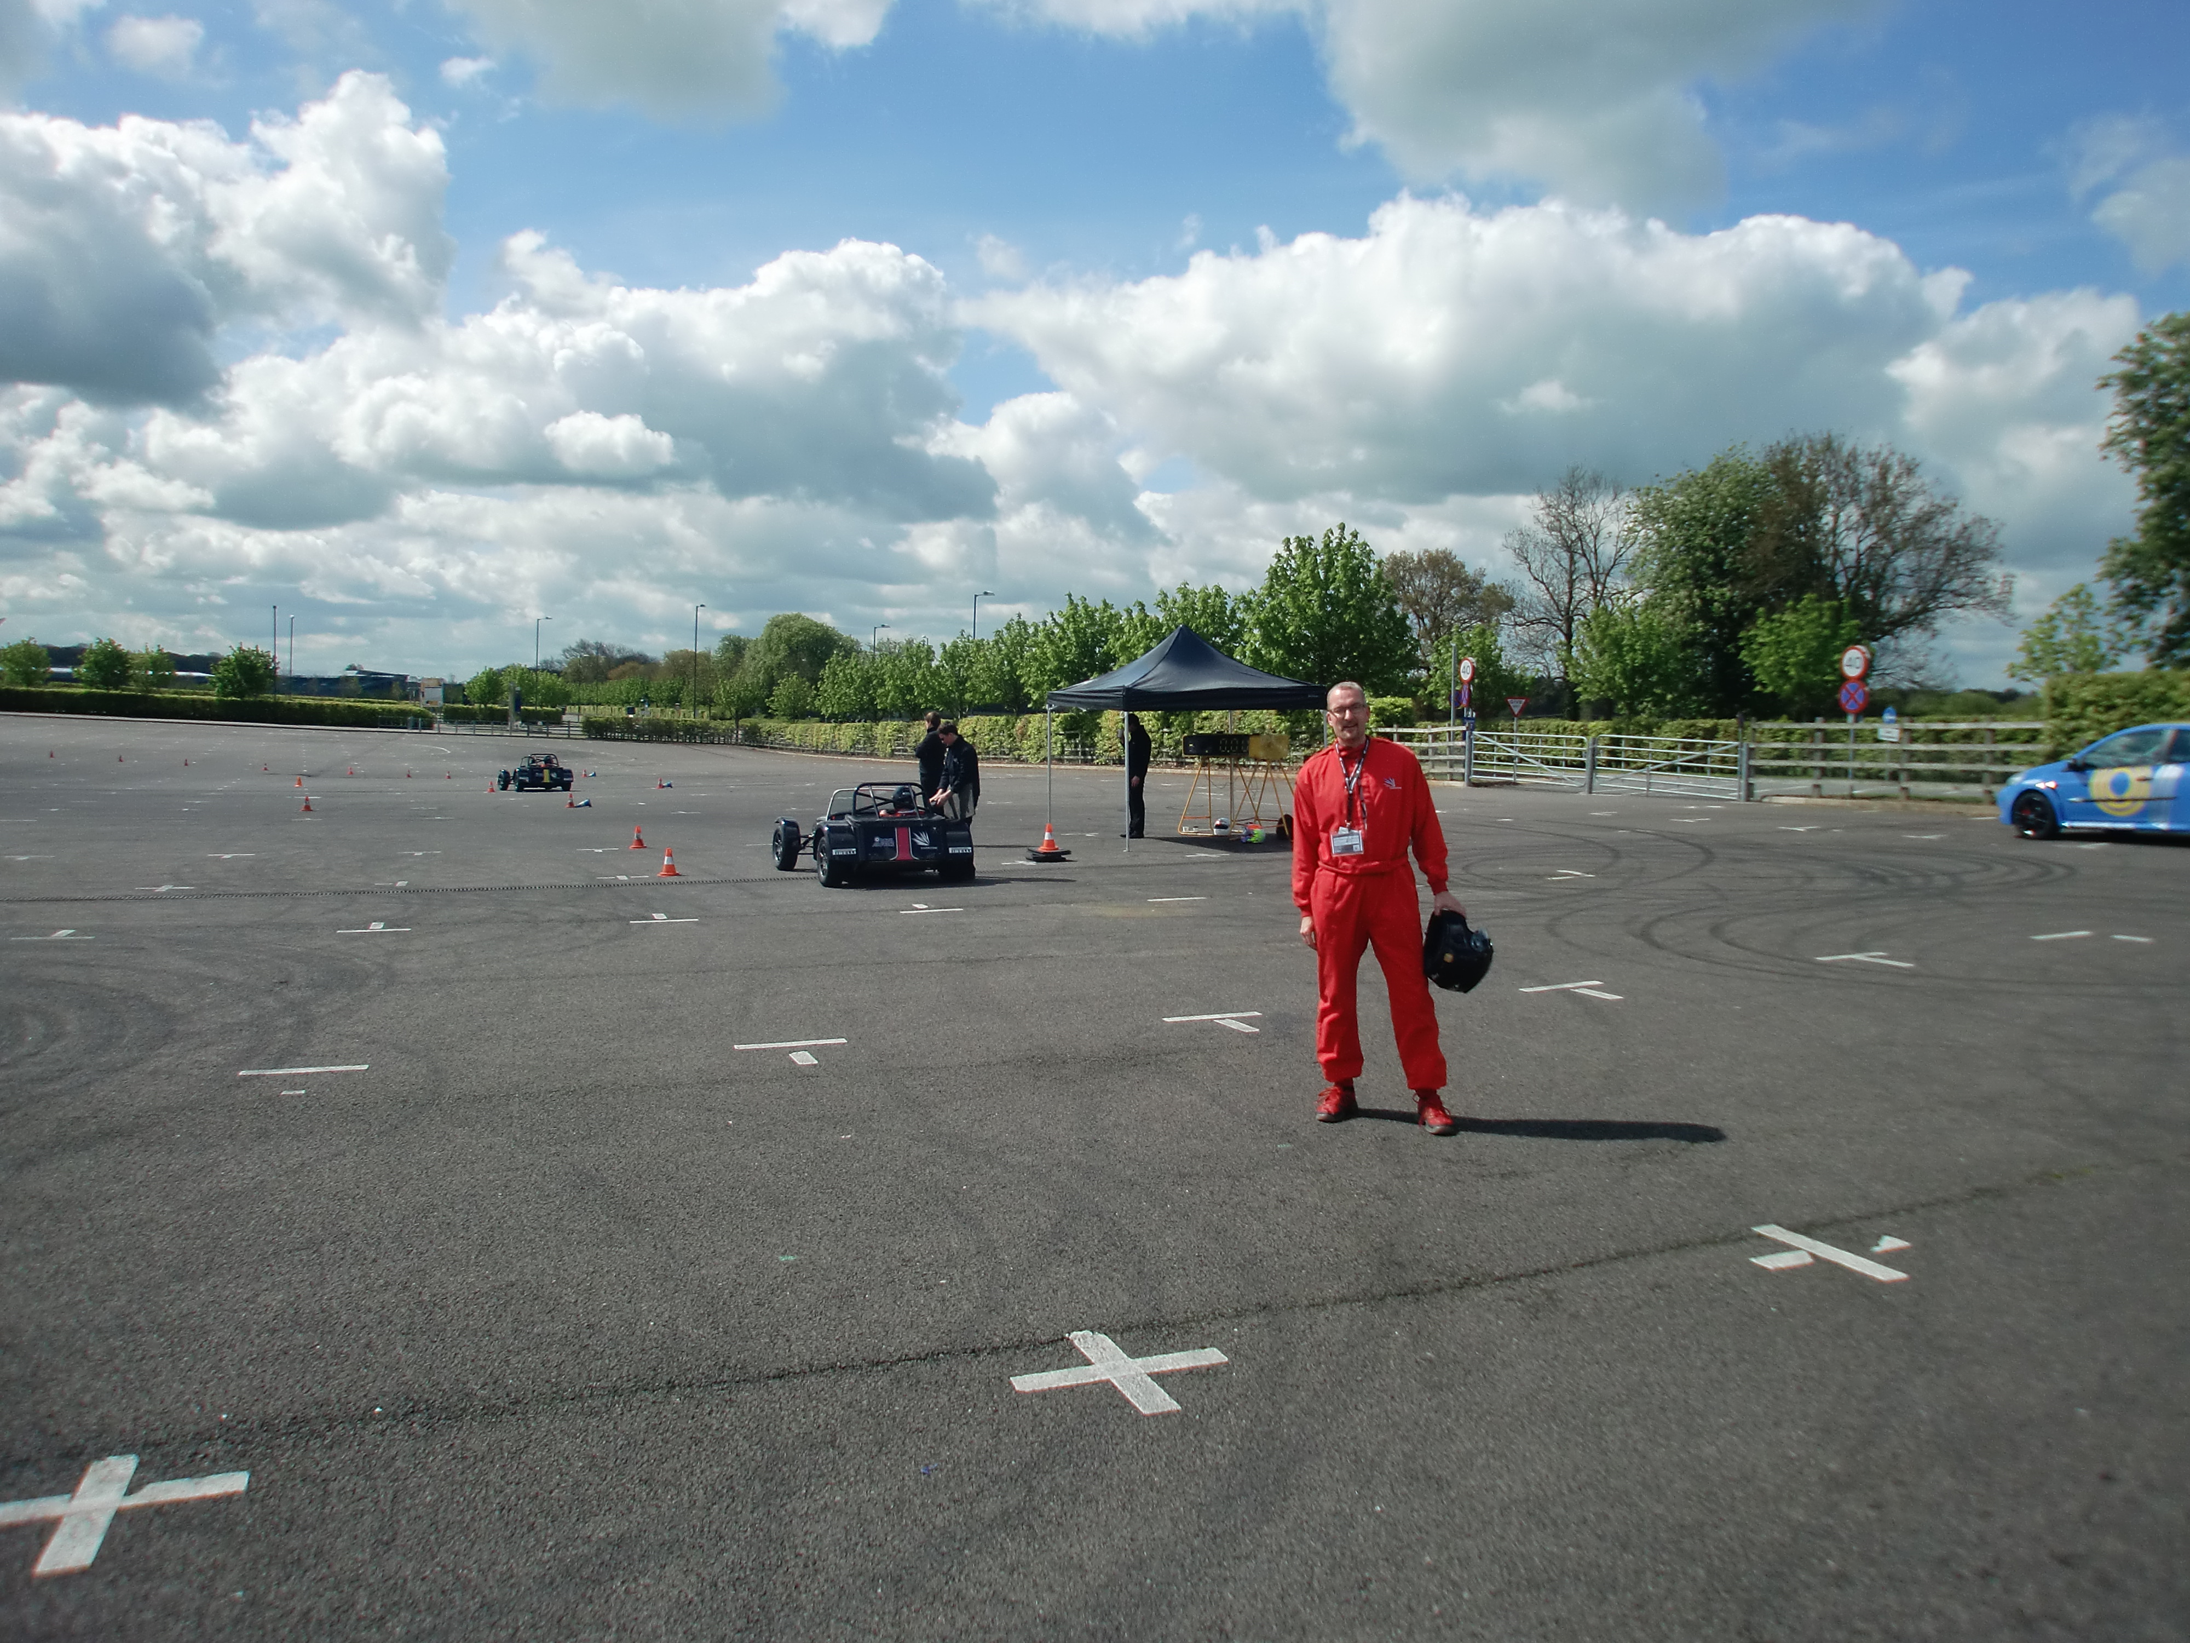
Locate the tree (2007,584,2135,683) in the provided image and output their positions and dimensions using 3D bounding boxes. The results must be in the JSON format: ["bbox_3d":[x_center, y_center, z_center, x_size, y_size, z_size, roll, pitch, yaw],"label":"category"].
[{"bbox_3d":[23.062,-3.347,39.000,2.700,4.625,2.700,0,3,0],"label":"tree"}]

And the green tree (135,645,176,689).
[{"bbox_3d":[-73.160,-11.650,128.000,3.400,4.200,3.300,0,3,0],"label":"green tree"}]

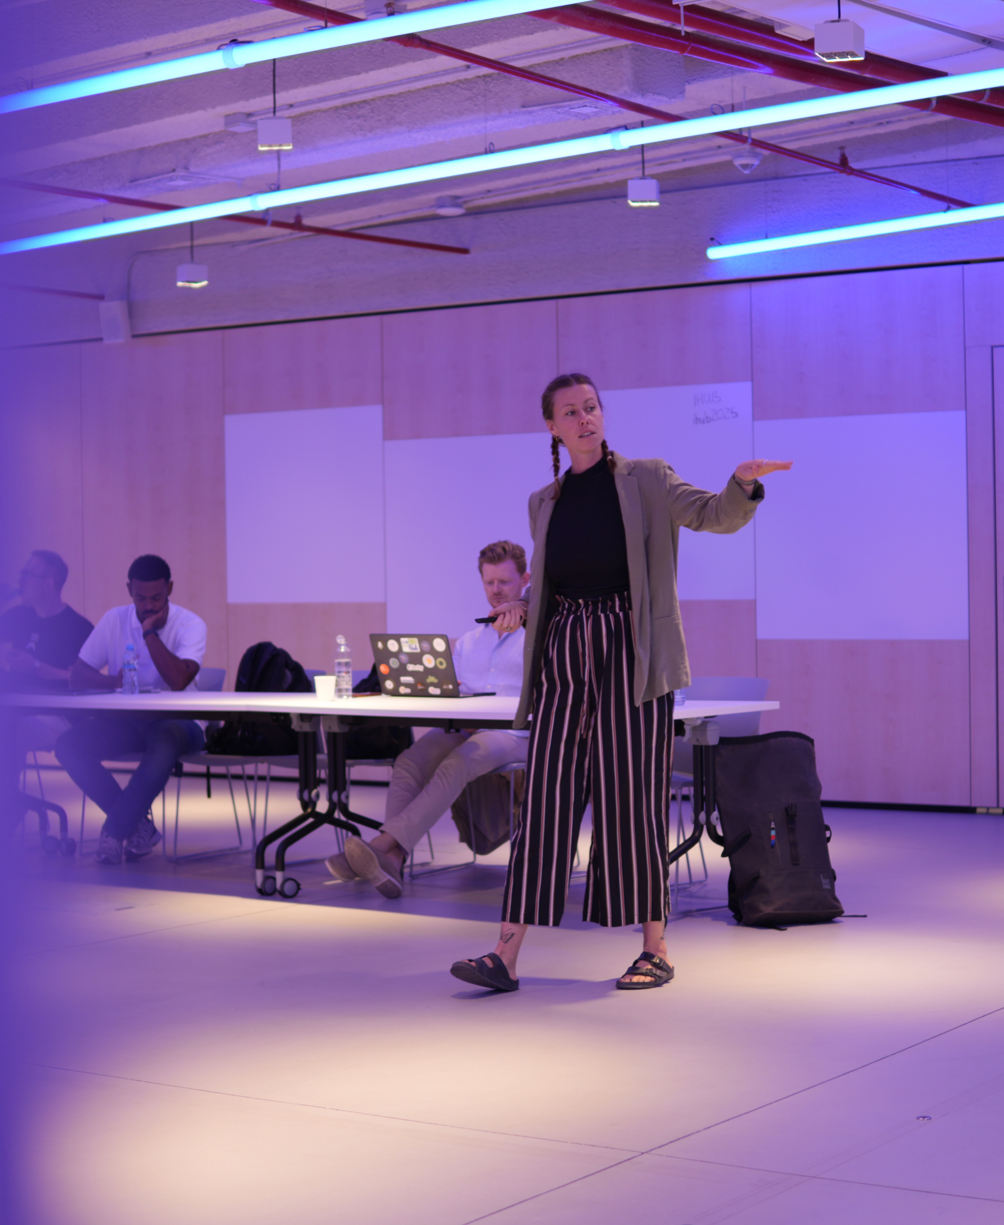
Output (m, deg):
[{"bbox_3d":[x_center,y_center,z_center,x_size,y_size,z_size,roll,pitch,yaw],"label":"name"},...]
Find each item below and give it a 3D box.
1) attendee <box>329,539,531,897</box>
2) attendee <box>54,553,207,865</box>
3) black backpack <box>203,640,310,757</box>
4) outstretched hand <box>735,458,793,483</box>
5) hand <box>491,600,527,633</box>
[{"bbox_3d":[-0.150,0.369,8.789,0.550,1.300,1.080,0,1,34],"label":"attendee"},{"bbox_3d":[-1.580,0.390,9.750,0.570,1.270,0.740,-1,1,21],"label":"attendee"},{"bbox_3d":[-1.045,0.352,9.739,0.330,0.470,0.290,0,1,37],"label":"black backpack"},{"bbox_3d":[0.713,-0.385,6.250,0.170,0.065,0.090,-1,1,18],"label":"outstretched hand"},{"bbox_3d":[0.020,0.010,6.400,0.110,0.092,0.085,-1,1,-24],"label":"hand"}]

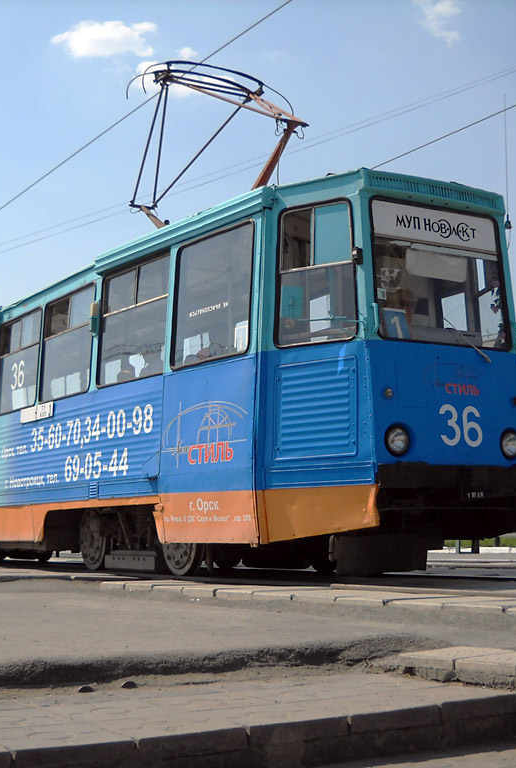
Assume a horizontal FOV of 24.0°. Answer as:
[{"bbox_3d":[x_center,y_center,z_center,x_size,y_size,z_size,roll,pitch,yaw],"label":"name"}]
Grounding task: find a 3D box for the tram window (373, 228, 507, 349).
[{"bbox_3d":[1.405,-0.689,9.285,1.252,0.823,0.060,3,-13,-30],"label":"tram window"}]

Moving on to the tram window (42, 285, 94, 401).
[{"bbox_3d":[-1.957,-0.389,12.512,0.060,1.086,1.374,6,-9,-30],"label":"tram window"}]

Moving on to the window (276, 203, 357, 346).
[{"bbox_3d":[0.440,-0.832,9.119,0.635,1.071,0.060,-8,-12,26],"label":"window"}]

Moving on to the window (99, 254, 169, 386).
[{"bbox_3d":[-1.129,-0.568,11.108,0.060,1.086,1.467,6,-9,-30],"label":"window"}]

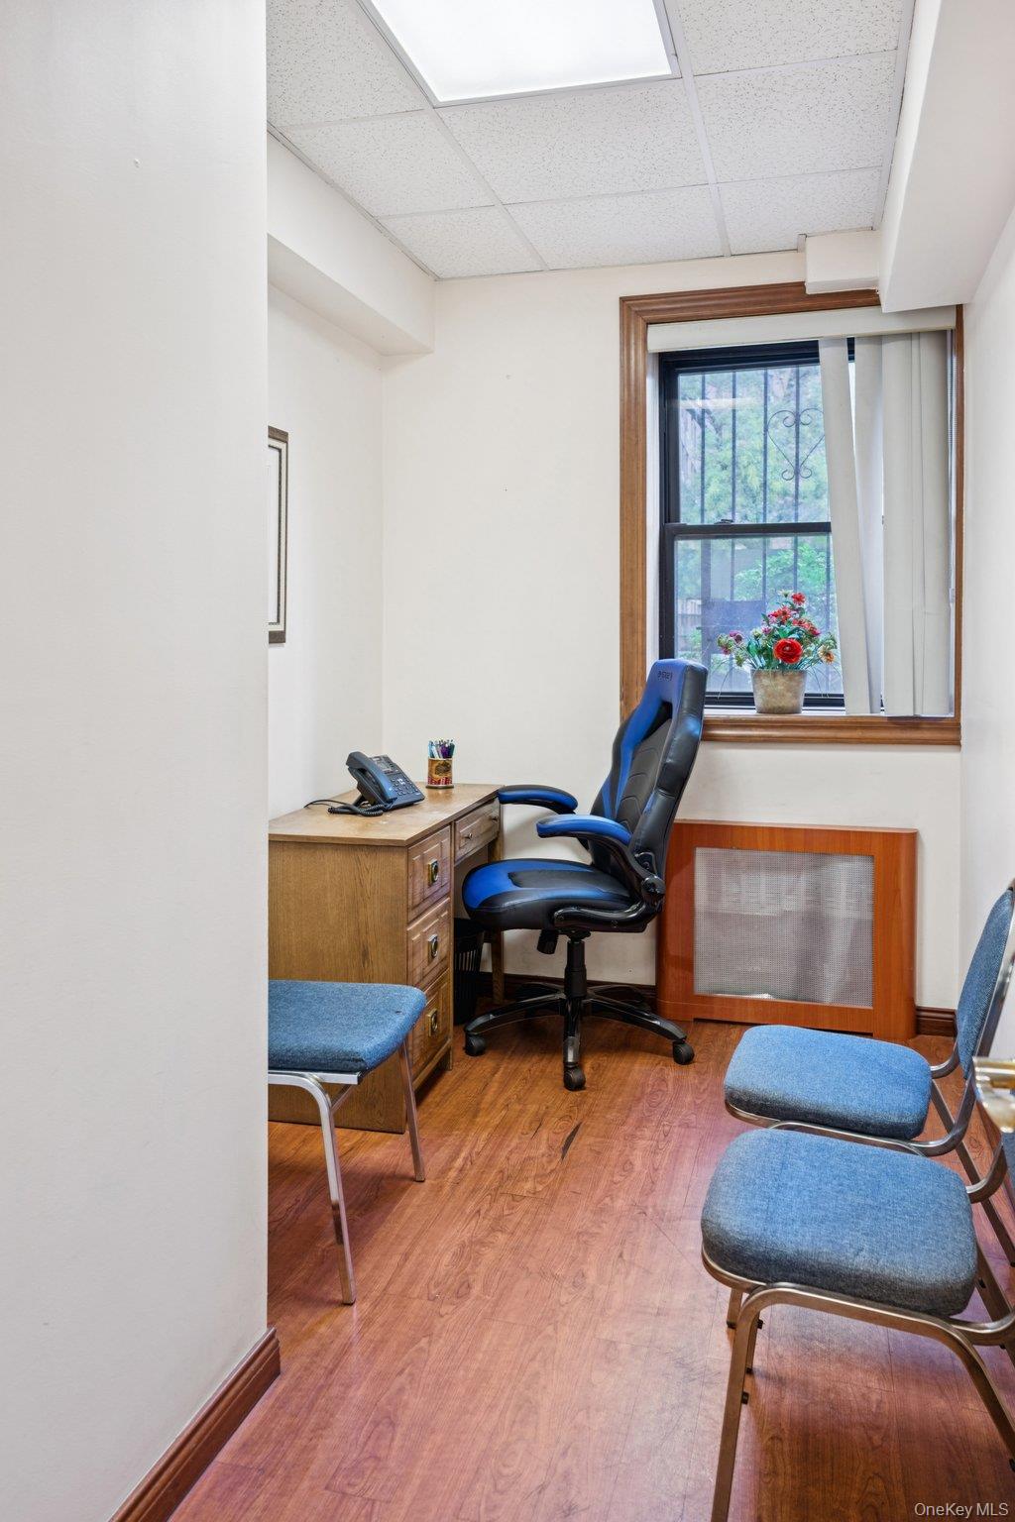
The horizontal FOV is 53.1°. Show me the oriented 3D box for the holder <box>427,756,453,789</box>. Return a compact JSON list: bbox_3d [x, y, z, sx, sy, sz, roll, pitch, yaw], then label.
[{"bbox_3d":[-0.235,0.041,3.538,0.085,0.100,0.085,0,6,0],"label":"holder"}]

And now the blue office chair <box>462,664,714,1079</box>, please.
[{"bbox_3d":[0.217,0.293,3.123,0.730,1.200,0.660,-1,6,-10],"label":"blue office chair"}]

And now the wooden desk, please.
[{"bbox_3d":[-0.354,0.515,3.118,0.450,0.760,1.070,1,6,13],"label":"wooden desk"}]

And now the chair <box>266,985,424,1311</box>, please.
[{"bbox_3d":[-0.501,0.558,2.138,0.580,0.870,0.470,1,6,11],"label":"chair"}]

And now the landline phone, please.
[{"bbox_3d":[-0.388,0.061,3.084,0.175,0.150,0.230,2,6,23],"label":"landline phone"}]

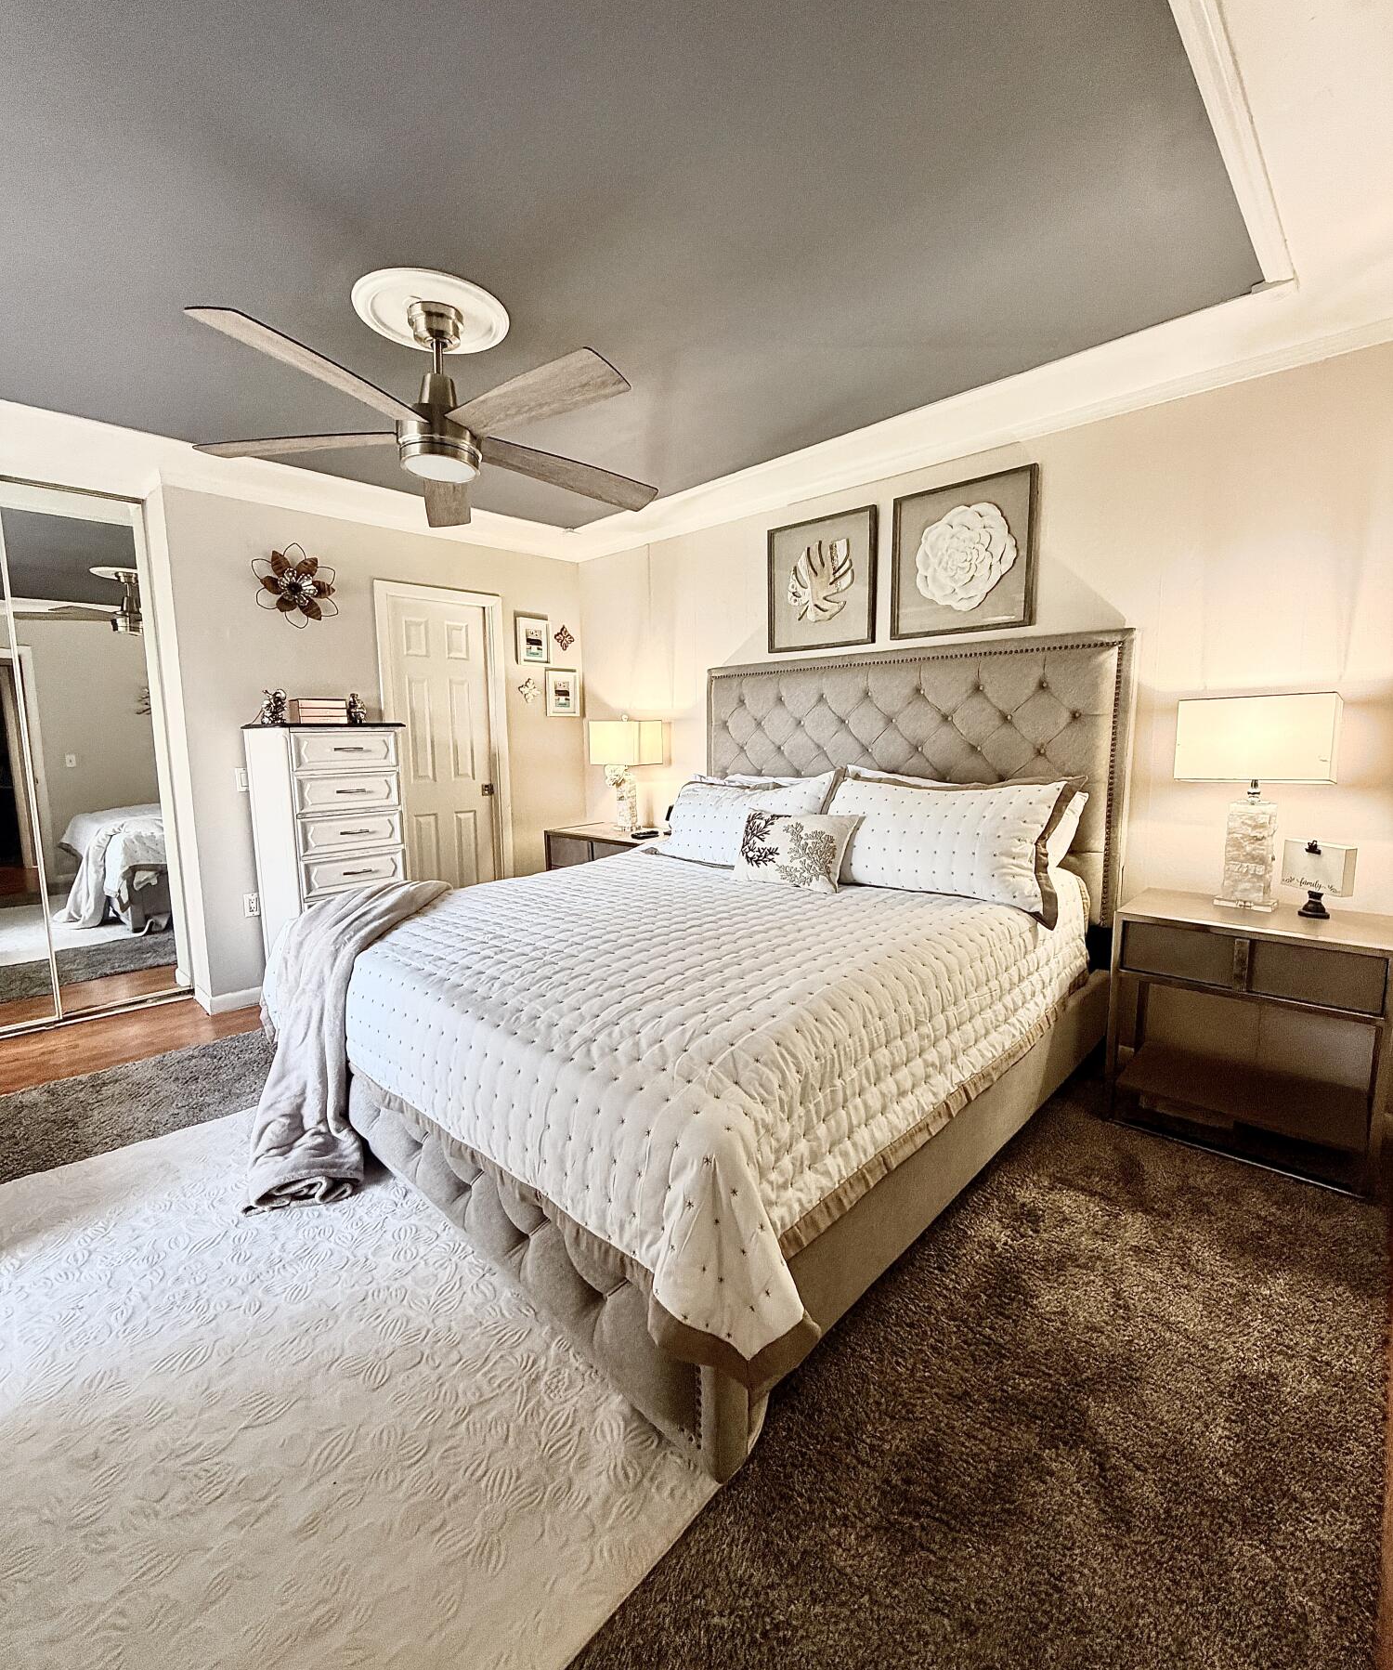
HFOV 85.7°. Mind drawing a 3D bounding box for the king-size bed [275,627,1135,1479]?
[{"bbox_3d":[0.070,0.088,2.716,2.063,1.598,2.372,6,11,42],"label":"king-size bed"}]

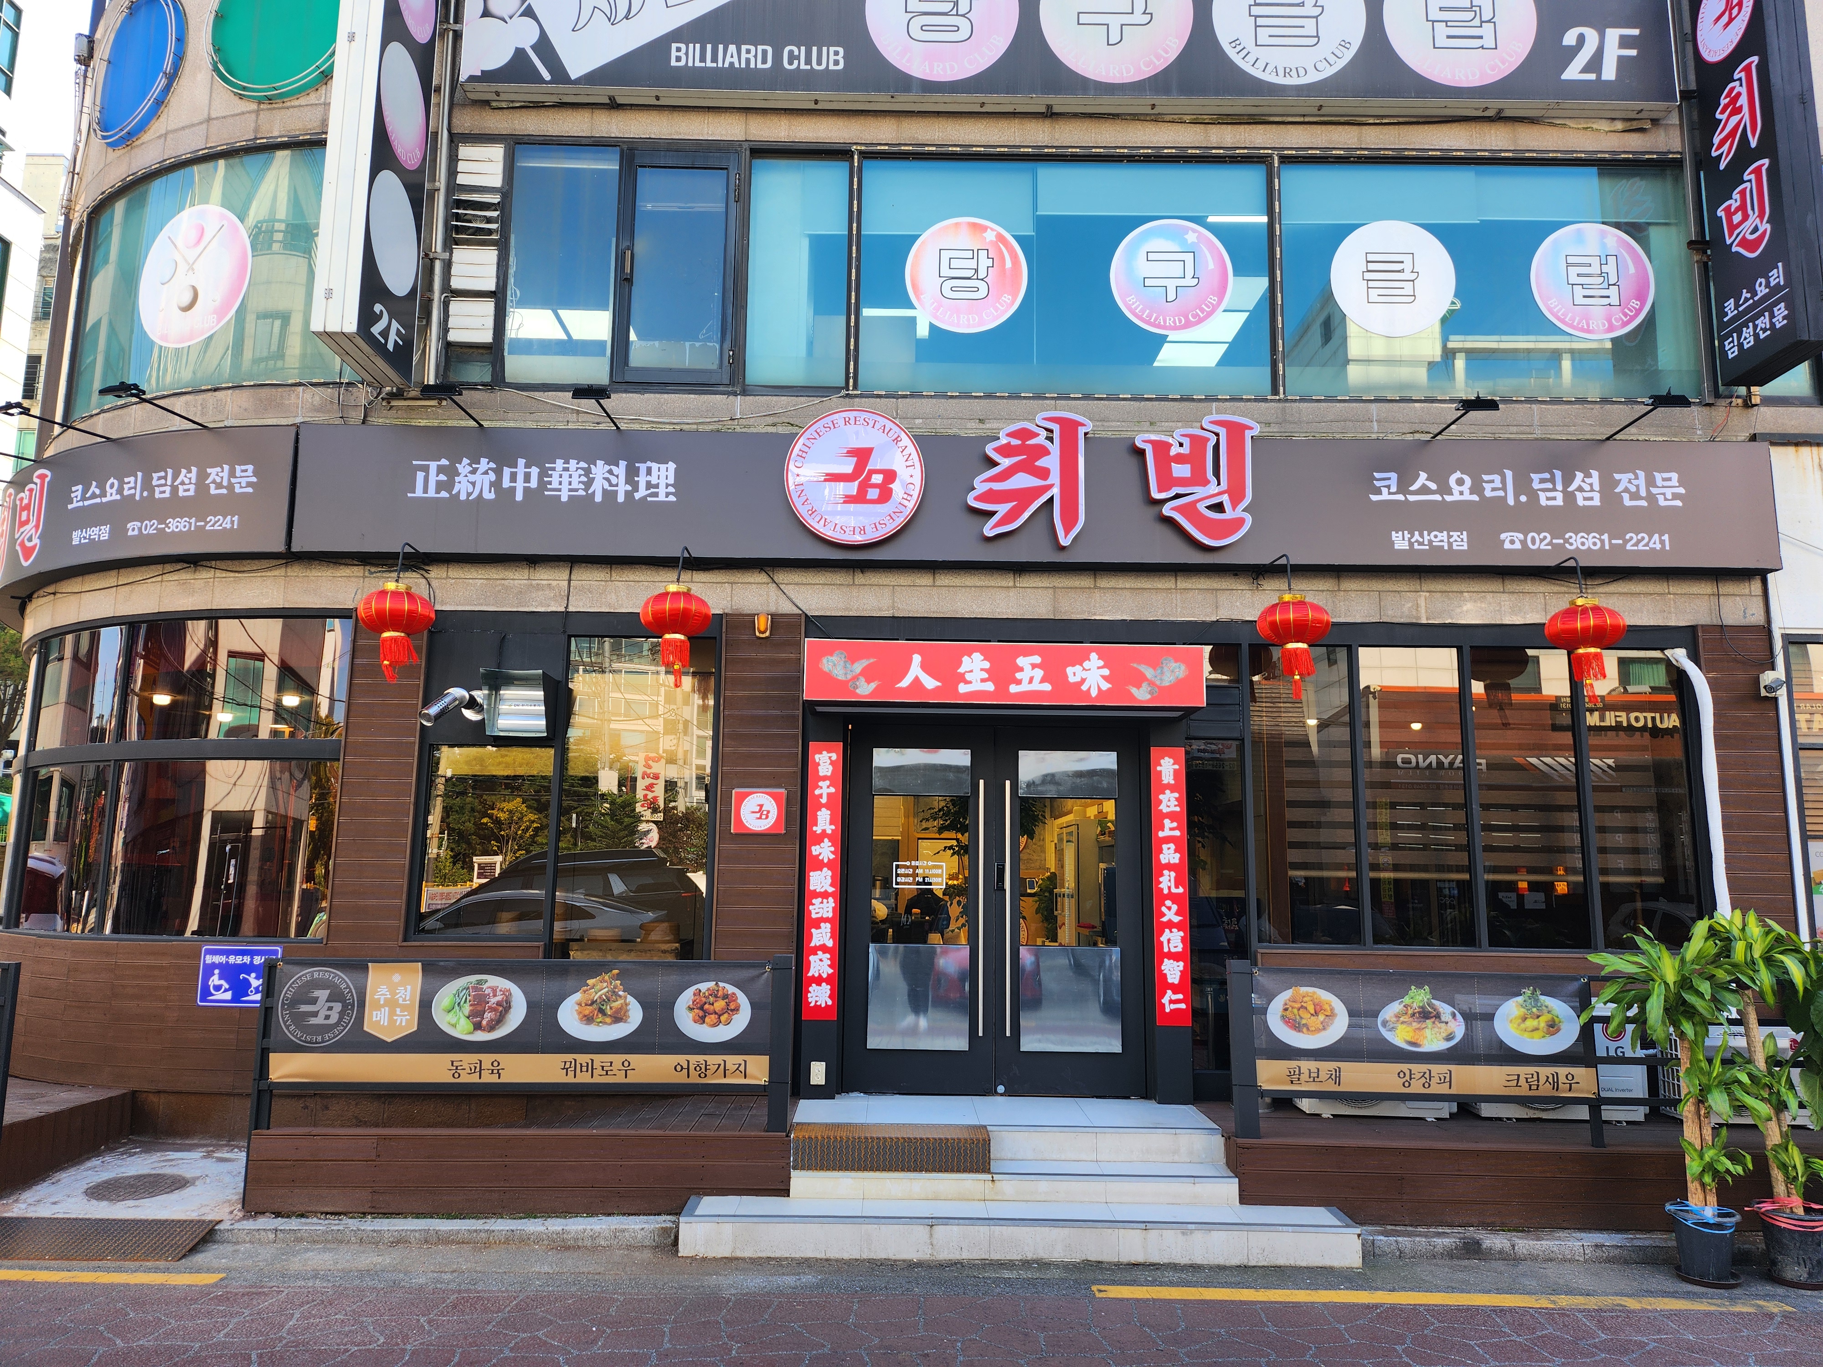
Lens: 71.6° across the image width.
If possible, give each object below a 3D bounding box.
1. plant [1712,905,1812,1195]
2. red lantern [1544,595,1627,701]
[{"bbox_3d":[3.936,1.797,5.763,0.540,1.500,0.500,1,-9,0],"label":"plant"},{"bbox_3d":[3.849,-0.193,7.180,0.410,0.610,0.410,1,-9,0],"label":"red lantern"}]

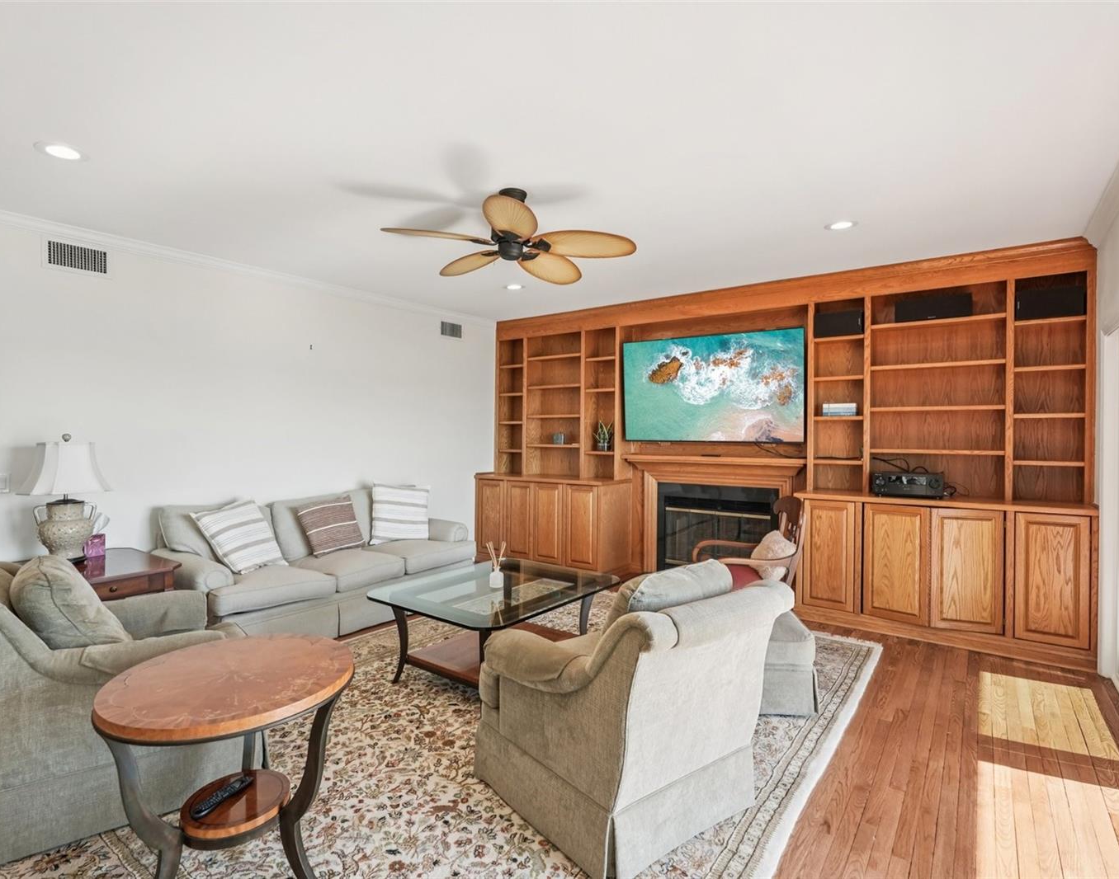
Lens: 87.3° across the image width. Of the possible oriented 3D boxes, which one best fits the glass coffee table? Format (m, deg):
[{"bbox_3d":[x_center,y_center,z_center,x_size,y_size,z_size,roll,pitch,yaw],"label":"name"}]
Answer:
[{"bbox_3d":[-0.367,1.129,3.538,1.085,0.493,1.285,0,0,36],"label":"glass coffee table"}]

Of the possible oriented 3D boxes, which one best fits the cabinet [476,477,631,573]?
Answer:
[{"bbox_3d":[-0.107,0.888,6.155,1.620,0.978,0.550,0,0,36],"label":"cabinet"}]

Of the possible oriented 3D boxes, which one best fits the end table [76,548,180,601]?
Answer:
[{"bbox_3d":[-2.713,1.041,3.343,0.920,0.640,0.720,0,0,36],"label":"end table"}]

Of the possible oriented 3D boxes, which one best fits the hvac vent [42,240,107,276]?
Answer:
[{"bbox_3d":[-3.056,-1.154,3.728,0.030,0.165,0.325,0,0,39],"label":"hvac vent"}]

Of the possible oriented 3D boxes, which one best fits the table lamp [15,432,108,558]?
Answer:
[{"bbox_3d":[-2.854,0.342,3.398,0.390,0.750,0.410,0,0,36],"label":"table lamp"}]

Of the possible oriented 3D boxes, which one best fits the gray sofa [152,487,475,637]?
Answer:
[{"bbox_3d":[-1.748,0.907,4.459,0.990,0.920,2.120,0,0,37],"label":"gray sofa"}]

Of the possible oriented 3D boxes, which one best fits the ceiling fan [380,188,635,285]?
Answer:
[{"bbox_3d":[-0.253,-1.127,3.095,1.320,0.370,1.320,0,0,36],"label":"ceiling fan"}]

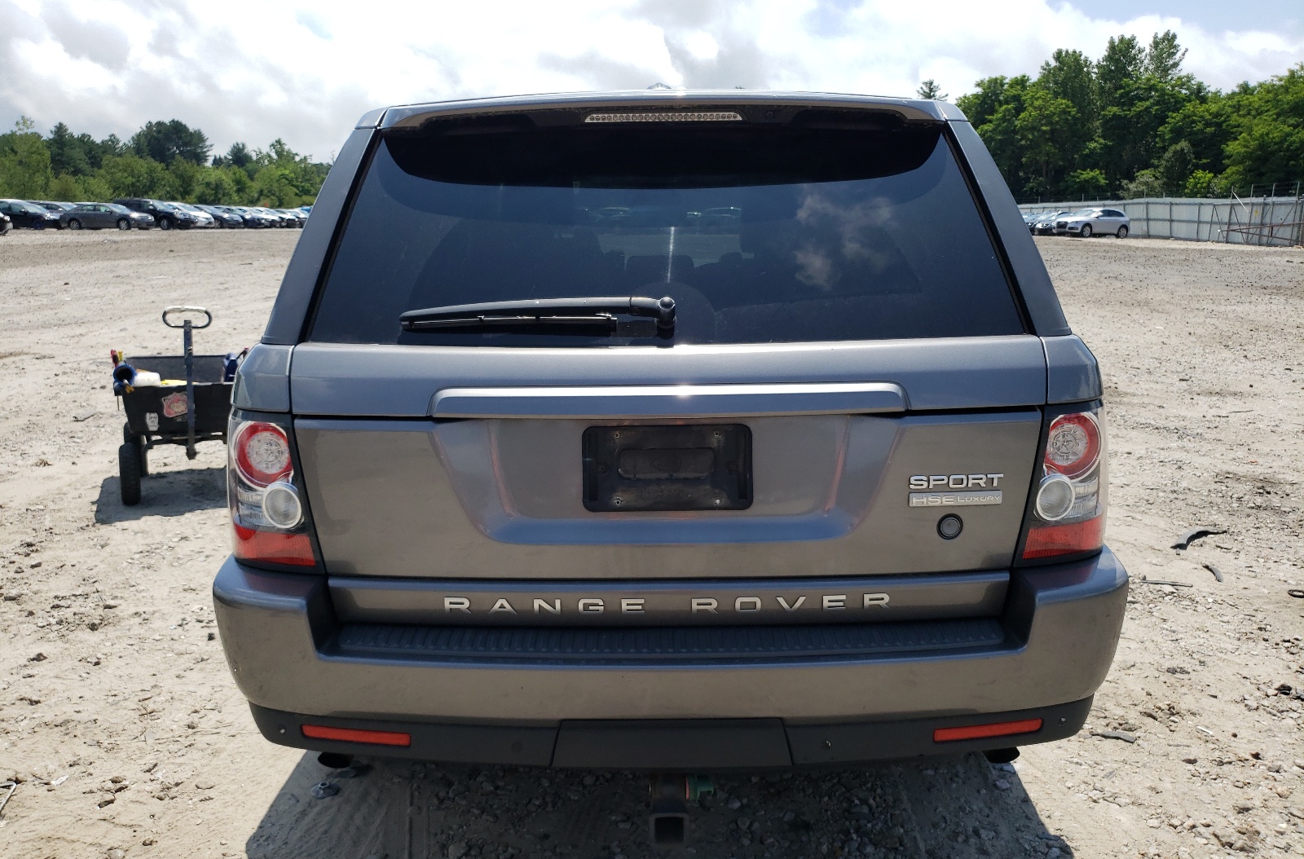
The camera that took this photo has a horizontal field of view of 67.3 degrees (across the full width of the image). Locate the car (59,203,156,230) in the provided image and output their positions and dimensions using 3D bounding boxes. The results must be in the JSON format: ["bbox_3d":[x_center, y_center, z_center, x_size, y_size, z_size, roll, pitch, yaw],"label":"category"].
[{"bbox_3d":[-31.100,-12.174,55.891,4.800,1.470,1.820,0,13,0],"label":"car"}]

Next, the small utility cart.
[{"bbox_3d":[-2.560,-0.199,5.555,0.740,1.020,1.120,-4,14,-19],"label":"small utility cart"}]

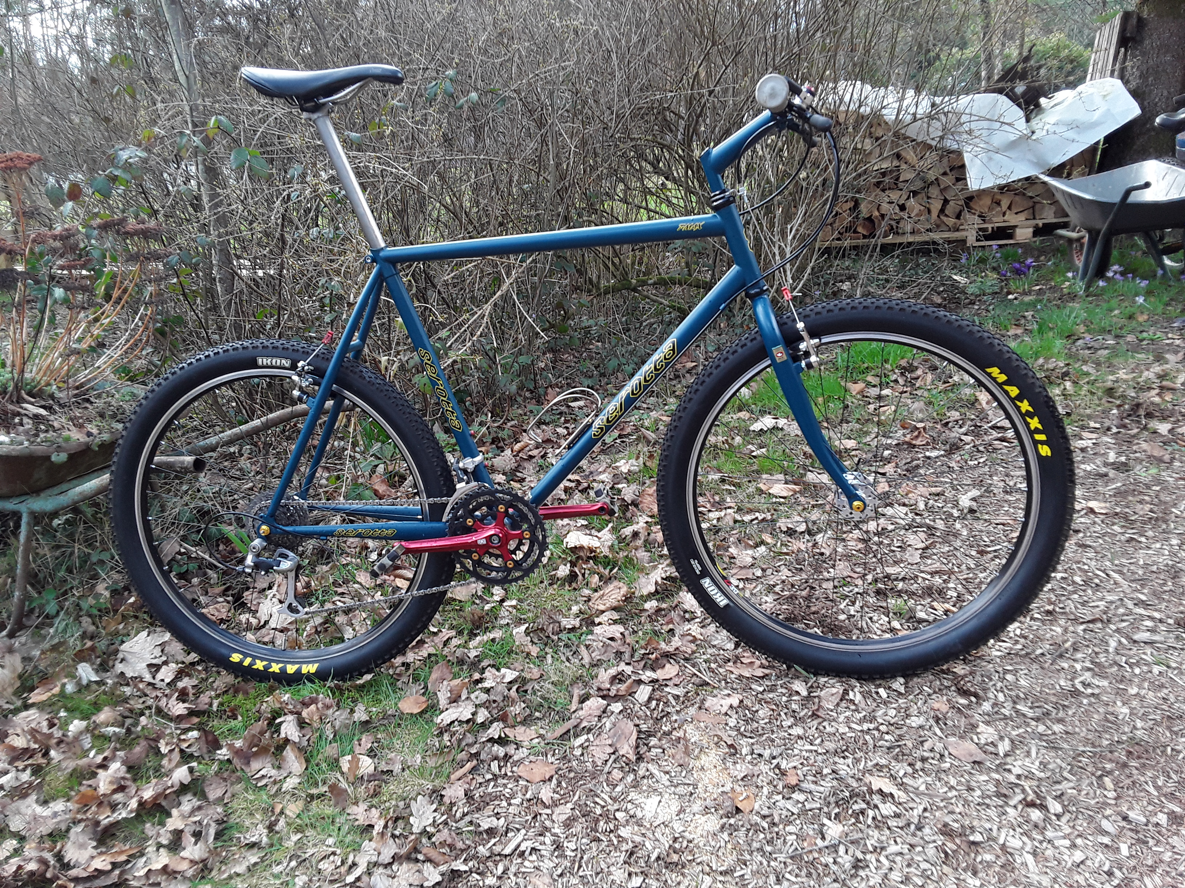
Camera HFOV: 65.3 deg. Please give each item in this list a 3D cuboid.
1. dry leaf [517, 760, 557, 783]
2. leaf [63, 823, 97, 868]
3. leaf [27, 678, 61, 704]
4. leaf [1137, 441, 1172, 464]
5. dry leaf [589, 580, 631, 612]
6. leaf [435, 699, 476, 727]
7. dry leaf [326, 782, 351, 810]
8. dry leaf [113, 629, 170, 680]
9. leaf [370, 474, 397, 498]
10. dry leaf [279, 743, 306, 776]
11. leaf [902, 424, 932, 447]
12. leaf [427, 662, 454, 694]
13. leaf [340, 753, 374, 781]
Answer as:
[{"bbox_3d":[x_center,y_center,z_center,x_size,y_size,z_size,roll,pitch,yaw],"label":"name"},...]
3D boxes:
[{"bbox_3d":[-0.089,0.523,1.470,0.058,0.010,0.037,1,21,18],"label":"dry leaf"},{"bbox_3d":[-0.724,0.567,1.304,0.050,0.030,0.070,-13,15,-32],"label":"leaf"},{"bbox_3d":[-1.089,0.491,1.830,0.028,0.022,0.065,12,27,40],"label":"leaf"},{"bbox_3d":[1.723,0.026,2.836,0.105,0.045,0.100,3,15,31],"label":"leaf"},{"bbox_3d":[0.036,0.322,1.967,0.089,0.022,0.060,-22,25,-37],"label":"dry leaf"},{"bbox_3d":[-0.238,0.466,1.603,0.068,0.022,0.055,-1,13,14],"label":"leaf"},{"bbox_3d":[-0.380,0.527,1.382,0.034,0.022,0.042,-9,13,-18],"label":"dry leaf"},{"bbox_3d":[-0.937,0.438,1.919,0.120,0.050,0.130,-11,14,-28],"label":"dry leaf"},{"bbox_3d":[-0.615,0.123,2.681,0.060,0.045,0.090,-18,23,-30],"label":"leaf"},{"bbox_3d":[-0.504,0.531,1.549,0.042,0.022,0.071,-14,21,-21],"label":"dry leaf"},{"bbox_3d":[0.924,-0.021,2.630,0.077,0.035,0.056,2,21,21],"label":"leaf"},{"bbox_3d":[-0.288,0.439,1.740,0.042,0.022,0.074,-3,20,10],"label":"leaf"},{"bbox_3d":[-0.388,0.531,1.526,0.050,0.012,0.044,-13,21,-19],"label":"leaf"}]

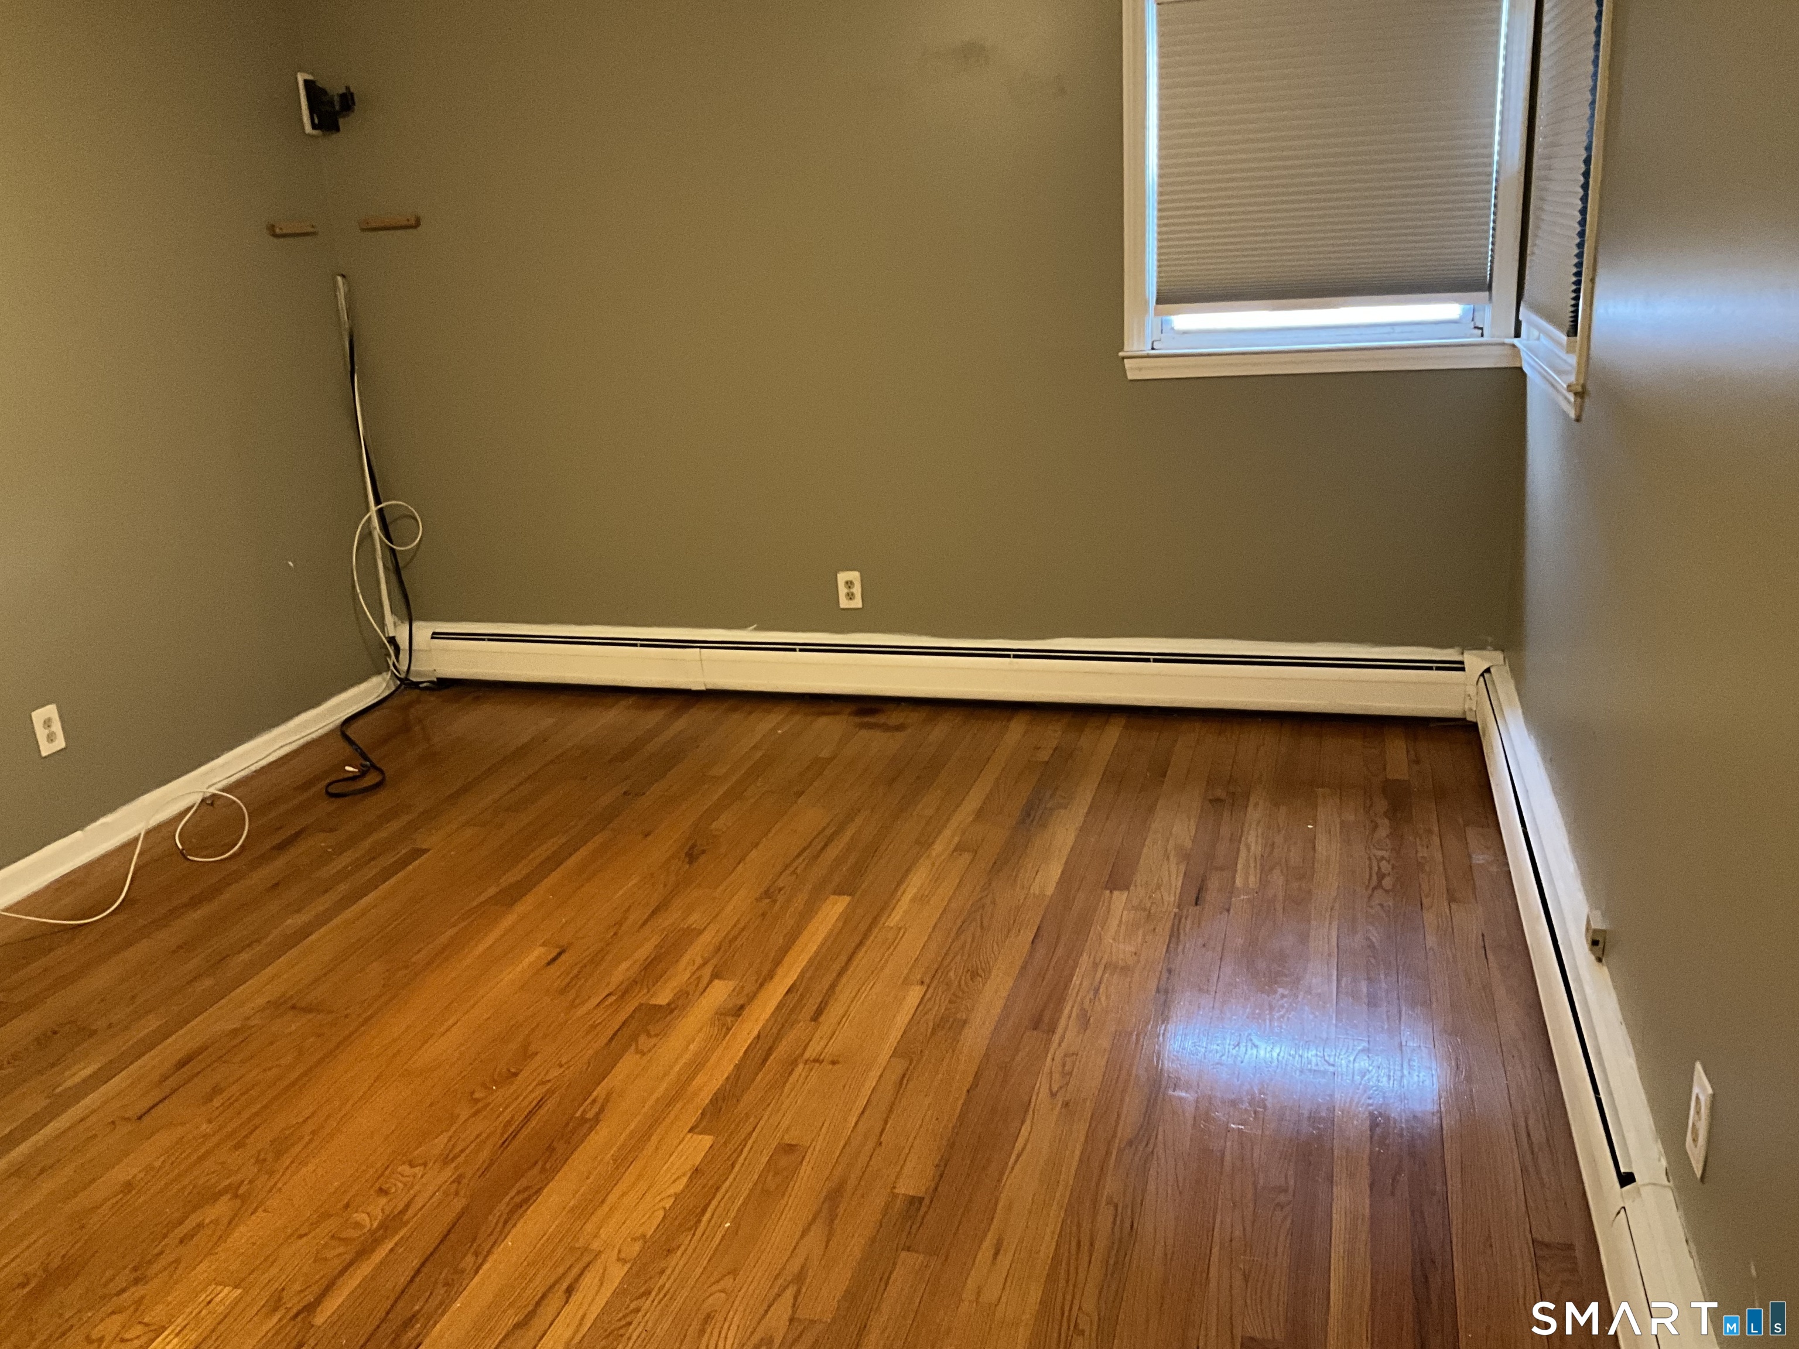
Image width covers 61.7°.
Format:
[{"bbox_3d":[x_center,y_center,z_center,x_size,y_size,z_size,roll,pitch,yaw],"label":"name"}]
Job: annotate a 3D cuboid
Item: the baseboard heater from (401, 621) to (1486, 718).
[{"bbox_3d":[-0.008,-0.022,4.684,3.474,0.190,0.068,2,18,16],"label":"baseboard heater"}]

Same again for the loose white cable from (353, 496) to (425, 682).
[{"bbox_3d":[-1.656,-0.260,5.015,0.180,0.600,0.160,2,18,16],"label":"loose white cable"}]

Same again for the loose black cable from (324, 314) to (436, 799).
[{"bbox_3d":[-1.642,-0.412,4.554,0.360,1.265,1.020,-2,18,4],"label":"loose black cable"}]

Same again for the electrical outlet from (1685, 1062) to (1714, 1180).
[{"bbox_3d":[0.965,0.538,1.818,0.008,0.116,0.071,2,18,16],"label":"electrical outlet"}]

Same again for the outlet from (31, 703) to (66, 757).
[{"bbox_3d":[-2.134,0.141,3.784,0.008,0.116,0.071,2,18,16],"label":"outlet"}]

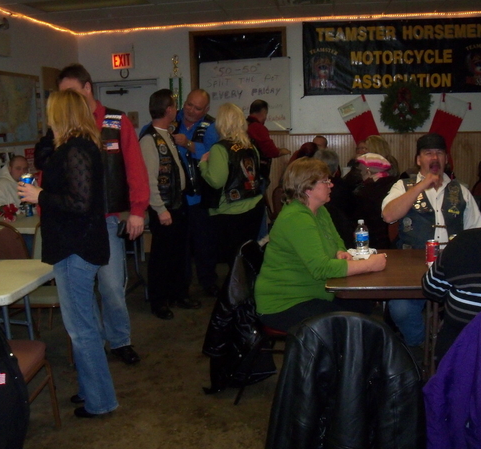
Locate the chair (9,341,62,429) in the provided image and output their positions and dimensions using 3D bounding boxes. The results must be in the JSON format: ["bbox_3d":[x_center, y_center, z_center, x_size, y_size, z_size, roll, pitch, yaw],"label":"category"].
[{"bbox_3d":[-1.147,0.659,2.696,0.460,0.870,0.620,-1,10,0],"label":"chair"}]

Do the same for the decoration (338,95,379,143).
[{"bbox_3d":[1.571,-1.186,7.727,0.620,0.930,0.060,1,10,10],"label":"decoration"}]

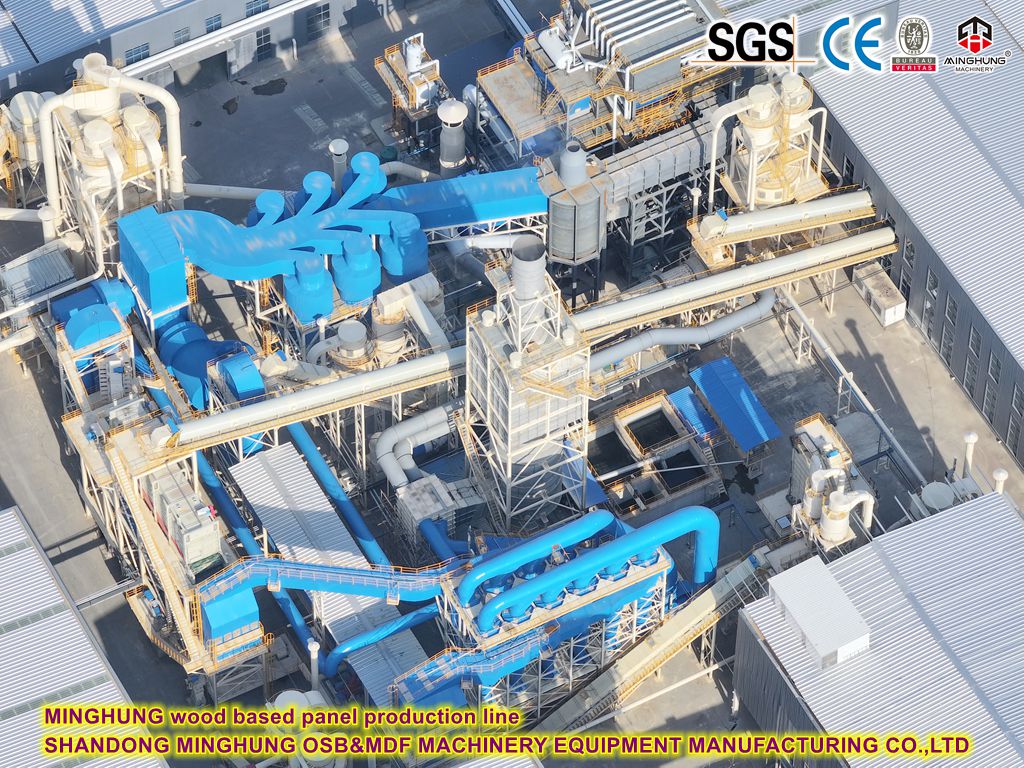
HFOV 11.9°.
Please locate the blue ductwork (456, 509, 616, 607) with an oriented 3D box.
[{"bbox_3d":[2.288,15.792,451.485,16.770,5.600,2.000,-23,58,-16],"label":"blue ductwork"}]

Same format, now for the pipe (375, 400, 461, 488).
[{"bbox_3d":[-8.628,6.272,477.484,9.752,2.600,6.664,-23,57,-16],"label":"pipe"}]

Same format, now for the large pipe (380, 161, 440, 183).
[{"bbox_3d":[-10.168,-21.287,491.915,6.800,1.500,1.500,14,55,9],"label":"large pipe"}]

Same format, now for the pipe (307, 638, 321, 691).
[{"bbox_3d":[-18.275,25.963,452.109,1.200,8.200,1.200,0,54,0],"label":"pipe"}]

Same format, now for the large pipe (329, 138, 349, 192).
[{"bbox_3d":[-17.459,-20.142,498.018,1.980,13.200,1.980,0,54,0],"label":"large pipe"}]

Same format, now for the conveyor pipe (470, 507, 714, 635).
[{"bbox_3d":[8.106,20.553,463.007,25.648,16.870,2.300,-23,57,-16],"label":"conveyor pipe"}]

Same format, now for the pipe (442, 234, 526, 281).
[{"bbox_3d":[-2.176,-13.609,496.567,7.144,1.600,5.184,-23,57,-16],"label":"pipe"}]

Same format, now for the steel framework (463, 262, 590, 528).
[{"bbox_3d":[1.357,1.137,462.964,8.420,32.770,8.960,-23,58,-16],"label":"steel framework"}]

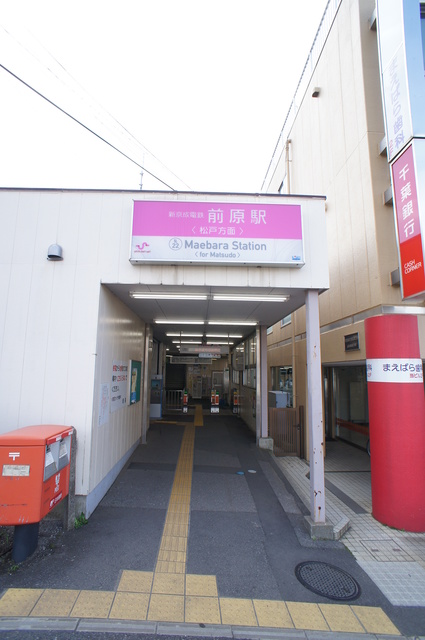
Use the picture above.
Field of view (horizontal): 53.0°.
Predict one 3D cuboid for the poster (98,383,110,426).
[{"bbox_3d":[-1.579,1.242,6.240,0.020,0.600,0.520,1,-7,-2],"label":"poster"}]

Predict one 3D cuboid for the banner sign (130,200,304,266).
[{"bbox_3d":[0.062,-1.131,5.699,2.260,0.820,0.240,1,-7,-2],"label":"banner sign"}]

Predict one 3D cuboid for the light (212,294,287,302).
[{"bbox_3d":[0.569,-0.326,6.460,1.150,0.080,0.120,1,-7,-2],"label":"light"}]

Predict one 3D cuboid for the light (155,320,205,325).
[{"bbox_3d":[-0.753,0.062,9.720,1.140,0.080,0.120,1,-7,-2],"label":"light"}]

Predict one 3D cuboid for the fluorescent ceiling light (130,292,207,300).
[{"bbox_3d":[-0.663,-0.354,6.420,1.150,0.080,0.120,1,-7,-2],"label":"fluorescent ceiling light"}]

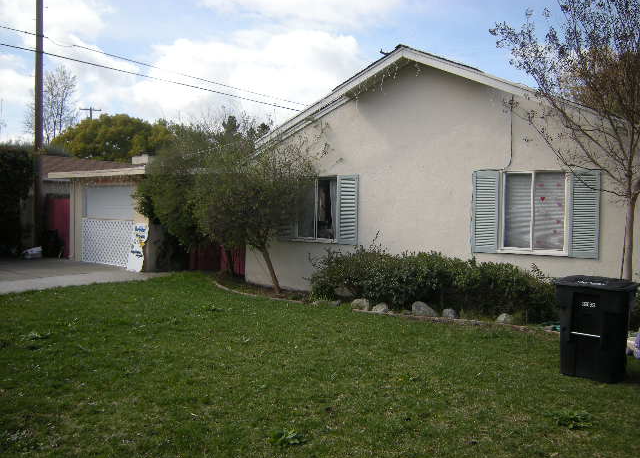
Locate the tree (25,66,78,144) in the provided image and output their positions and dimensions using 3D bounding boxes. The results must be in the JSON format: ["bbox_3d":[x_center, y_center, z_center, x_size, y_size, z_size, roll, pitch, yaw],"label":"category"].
[{"bbox_3d":[-20.349,-6.214,39.195,4.068,12.065,3.865,1,2,0],"label":"tree"}]

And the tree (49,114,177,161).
[{"bbox_3d":[-13.175,-3.570,33.120,7.522,7.463,6.770,1,2,0],"label":"tree"}]

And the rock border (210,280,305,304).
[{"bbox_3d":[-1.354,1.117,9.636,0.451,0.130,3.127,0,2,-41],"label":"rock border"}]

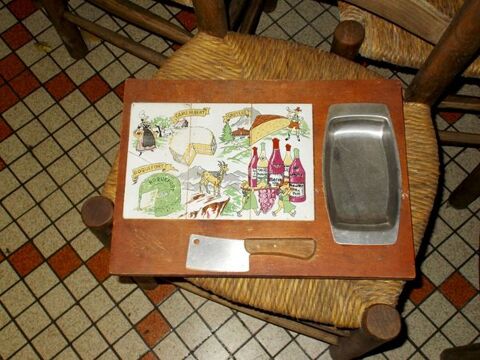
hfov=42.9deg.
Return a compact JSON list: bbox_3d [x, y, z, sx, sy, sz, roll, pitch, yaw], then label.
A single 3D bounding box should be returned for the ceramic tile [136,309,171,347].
[{"bbox_3d":[-0.167,0.288,1.181,0.051,0.008,0.051,-39,74,-11],"label":"ceramic tile"}]

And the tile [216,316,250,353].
[{"bbox_3d":[-0.012,0.284,1.121,0.049,0.009,0.049,-39,75,-11],"label":"tile"}]

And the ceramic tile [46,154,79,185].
[{"bbox_3d":[-0.418,-0.023,1.441,0.057,0.008,0.057,-39,75,-11],"label":"ceramic tile"}]

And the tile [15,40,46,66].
[{"bbox_3d":[-0.448,-0.271,1.316,0.049,0.009,0.049,-39,75,-11],"label":"tile"}]

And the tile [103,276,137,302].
[{"bbox_3d":[-0.227,0.200,1.153,0.049,0.009,0.049,-39,75,-11],"label":"tile"}]

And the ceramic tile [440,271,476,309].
[{"bbox_3d":[0.423,0.215,1.191,0.051,0.008,0.051,-39,74,-11],"label":"ceramic tile"}]

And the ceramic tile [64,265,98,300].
[{"bbox_3d":[-0.316,0.204,1.214,0.051,0.008,0.051,-39,74,-11],"label":"ceramic tile"}]

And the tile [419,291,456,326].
[{"bbox_3d":[0.382,0.249,1.181,0.051,0.008,0.051,-39,74,-11],"label":"tile"}]

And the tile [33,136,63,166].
[{"bbox_3d":[-0.400,-0.058,1.272,0.049,0.008,0.049,-39,75,-11],"label":"tile"}]

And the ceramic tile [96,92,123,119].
[{"bbox_3d":[-0.279,-0.158,1.304,0.049,0.008,0.049,-39,75,-11],"label":"ceramic tile"}]

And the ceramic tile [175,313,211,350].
[{"bbox_3d":[-0.089,0.293,1.177,0.051,0.008,0.051,-39,74,-11],"label":"ceramic tile"}]

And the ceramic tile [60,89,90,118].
[{"bbox_3d":[-0.354,-0.163,1.307,0.049,0.008,0.049,-39,75,-11],"label":"ceramic tile"}]

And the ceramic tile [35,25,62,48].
[{"bbox_3d":[-0.430,-0.319,1.398,0.051,0.008,0.051,-39,74,-11],"label":"ceramic tile"}]

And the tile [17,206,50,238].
[{"bbox_3d":[-0.423,0.087,1.257,0.051,0.008,0.051,-39,74,-11],"label":"tile"}]

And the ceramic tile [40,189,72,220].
[{"bbox_3d":[-0.362,0.050,1.206,0.049,0.009,0.049,-39,75,-11],"label":"ceramic tile"}]

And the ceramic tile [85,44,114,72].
[{"bbox_3d":[-0.301,-0.262,1.311,0.049,0.009,0.049,-39,75,-11],"label":"ceramic tile"}]

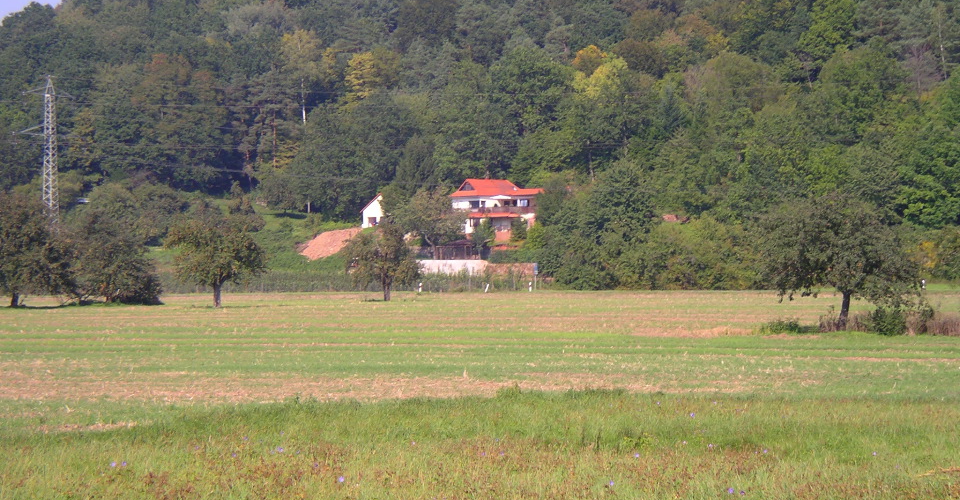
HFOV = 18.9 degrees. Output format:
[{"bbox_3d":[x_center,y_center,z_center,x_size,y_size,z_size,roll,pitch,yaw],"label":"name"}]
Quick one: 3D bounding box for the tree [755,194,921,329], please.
[{"bbox_3d":[13.300,0.455,107.000,5.900,5.050,5.600,0,0,0],"label":"tree"}]

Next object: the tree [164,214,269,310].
[{"bbox_3d":[-15.865,0.690,173.000,6.100,5.650,5.800,0,0,0],"label":"tree"}]

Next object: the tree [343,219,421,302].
[{"bbox_3d":[-7.240,0.724,212.000,5.400,6.100,5.300,0,0,0],"label":"tree"}]

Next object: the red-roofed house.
[{"bbox_3d":[2.336,-5.273,385.000,11.000,8.500,9.500,0,0,-18],"label":"red-roofed house"}]

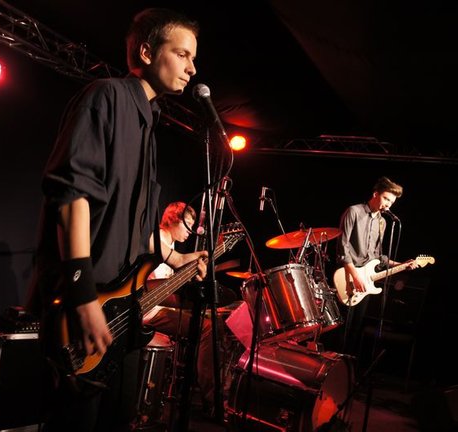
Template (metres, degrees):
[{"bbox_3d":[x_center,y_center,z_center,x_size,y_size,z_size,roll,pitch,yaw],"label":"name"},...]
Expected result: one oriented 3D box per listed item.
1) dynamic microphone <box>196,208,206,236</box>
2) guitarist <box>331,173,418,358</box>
[{"bbox_3d":[-0.173,0.039,2.950,0.052,0.180,0.052,7,0,0],"label":"dynamic microphone"},{"bbox_3d":[1.127,0.535,3.550,0.580,1.710,0.480,9,0,-30],"label":"guitarist"}]

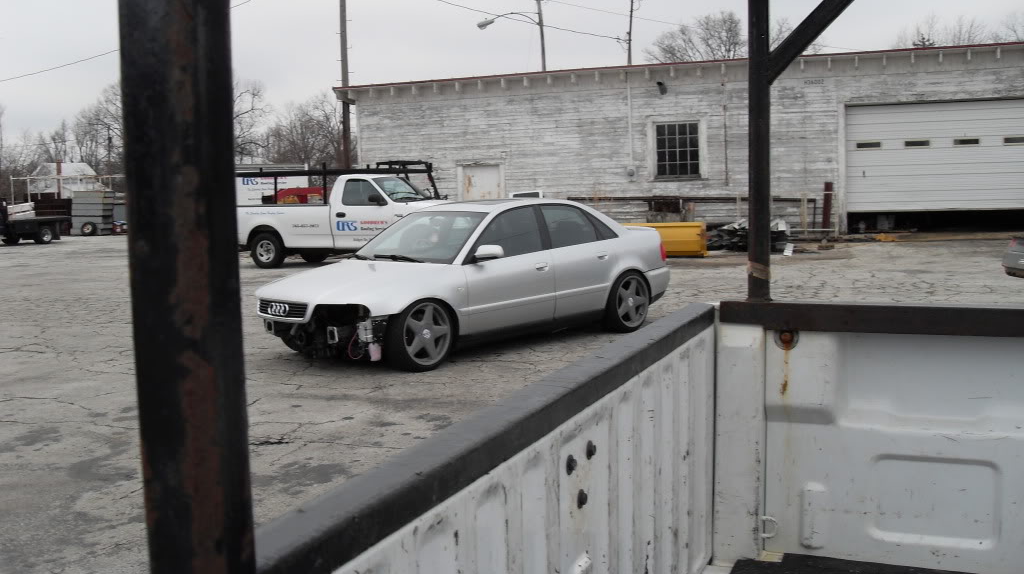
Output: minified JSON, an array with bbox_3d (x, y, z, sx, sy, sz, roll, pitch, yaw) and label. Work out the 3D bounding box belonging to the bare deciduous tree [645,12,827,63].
[{"bbox_3d":[14.122,-11.698,66.617,11.200,11.800,10.500,-2,6,0],"label":"bare deciduous tree"}]

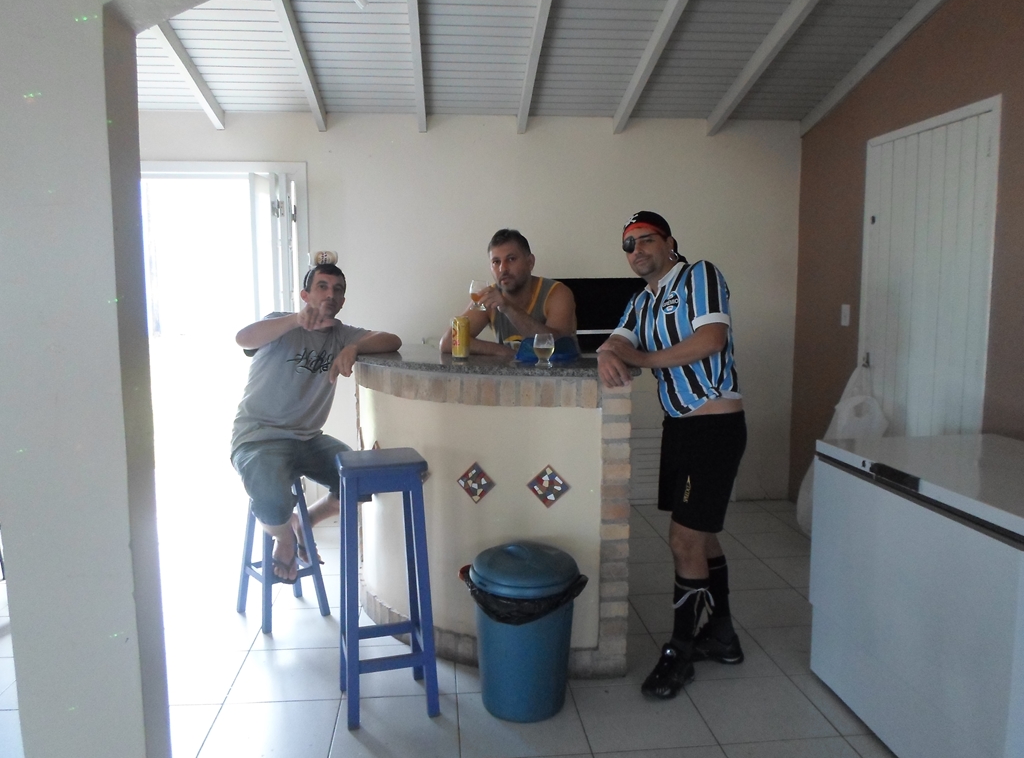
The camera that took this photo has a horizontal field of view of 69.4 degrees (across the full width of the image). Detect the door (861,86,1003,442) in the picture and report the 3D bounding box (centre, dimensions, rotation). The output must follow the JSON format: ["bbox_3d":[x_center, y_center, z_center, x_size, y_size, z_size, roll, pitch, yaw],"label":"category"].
[{"bbox_3d":[2.040,-0.142,3.750,0.080,2.240,0.980,0,6,-6],"label":"door"}]

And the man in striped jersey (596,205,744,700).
[{"bbox_3d":[0.569,0.262,2.628,0.500,1.680,0.530,6,8,40],"label":"man in striped jersey"}]

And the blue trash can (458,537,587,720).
[{"bbox_3d":[0.041,0.835,2.552,0.410,0.560,0.390,0,6,0],"label":"blue trash can"}]

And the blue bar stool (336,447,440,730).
[{"bbox_3d":[-0.432,0.687,2.499,0.295,0.860,0.285,-2,7,-17],"label":"blue bar stool"}]

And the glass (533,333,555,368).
[{"bbox_3d":[0.117,-0.106,2.667,0.076,0.116,0.076,0,6,-6],"label":"glass"}]

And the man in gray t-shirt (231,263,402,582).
[{"bbox_3d":[-0.827,0.171,3.110,0.700,1.310,0.680,-2,7,-20],"label":"man in gray t-shirt"}]

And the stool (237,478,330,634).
[{"bbox_3d":[-1.002,0.721,3.211,0.300,0.630,0.300,-5,8,-38],"label":"stool"}]

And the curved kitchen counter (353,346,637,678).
[{"bbox_3d":[-0.148,0.472,3.143,1.100,1.145,1.120,0,6,-6],"label":"curved kitchen counter"}]

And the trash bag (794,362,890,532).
[{"bbox_3d":[1.798,0.404,4.126,0.400,0.930,0.600,0,6,-6],"label":"trash bag"}]

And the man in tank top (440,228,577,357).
[{"bbox_3d":[-0.025,0.157,3.487,0.620,1.690,0.550,0,6,1],"label":"man in tank top"}]

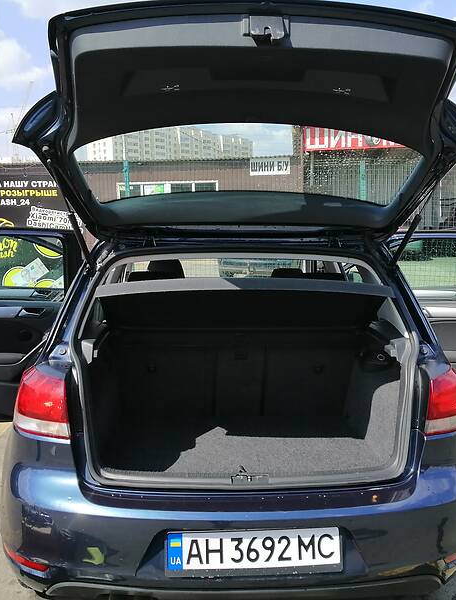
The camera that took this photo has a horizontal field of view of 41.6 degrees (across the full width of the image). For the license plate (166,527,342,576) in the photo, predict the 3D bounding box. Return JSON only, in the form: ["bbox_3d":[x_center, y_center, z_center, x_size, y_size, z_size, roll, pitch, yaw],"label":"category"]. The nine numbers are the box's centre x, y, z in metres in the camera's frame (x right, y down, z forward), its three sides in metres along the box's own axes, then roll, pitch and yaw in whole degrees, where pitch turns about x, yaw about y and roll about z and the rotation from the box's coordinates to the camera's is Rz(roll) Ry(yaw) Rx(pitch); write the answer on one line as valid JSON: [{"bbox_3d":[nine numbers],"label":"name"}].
[{"bbox_3d":[0.079,0.761,1.815,0.530,0.130,0.020,-1,4,-3],"label":"license plate"}]

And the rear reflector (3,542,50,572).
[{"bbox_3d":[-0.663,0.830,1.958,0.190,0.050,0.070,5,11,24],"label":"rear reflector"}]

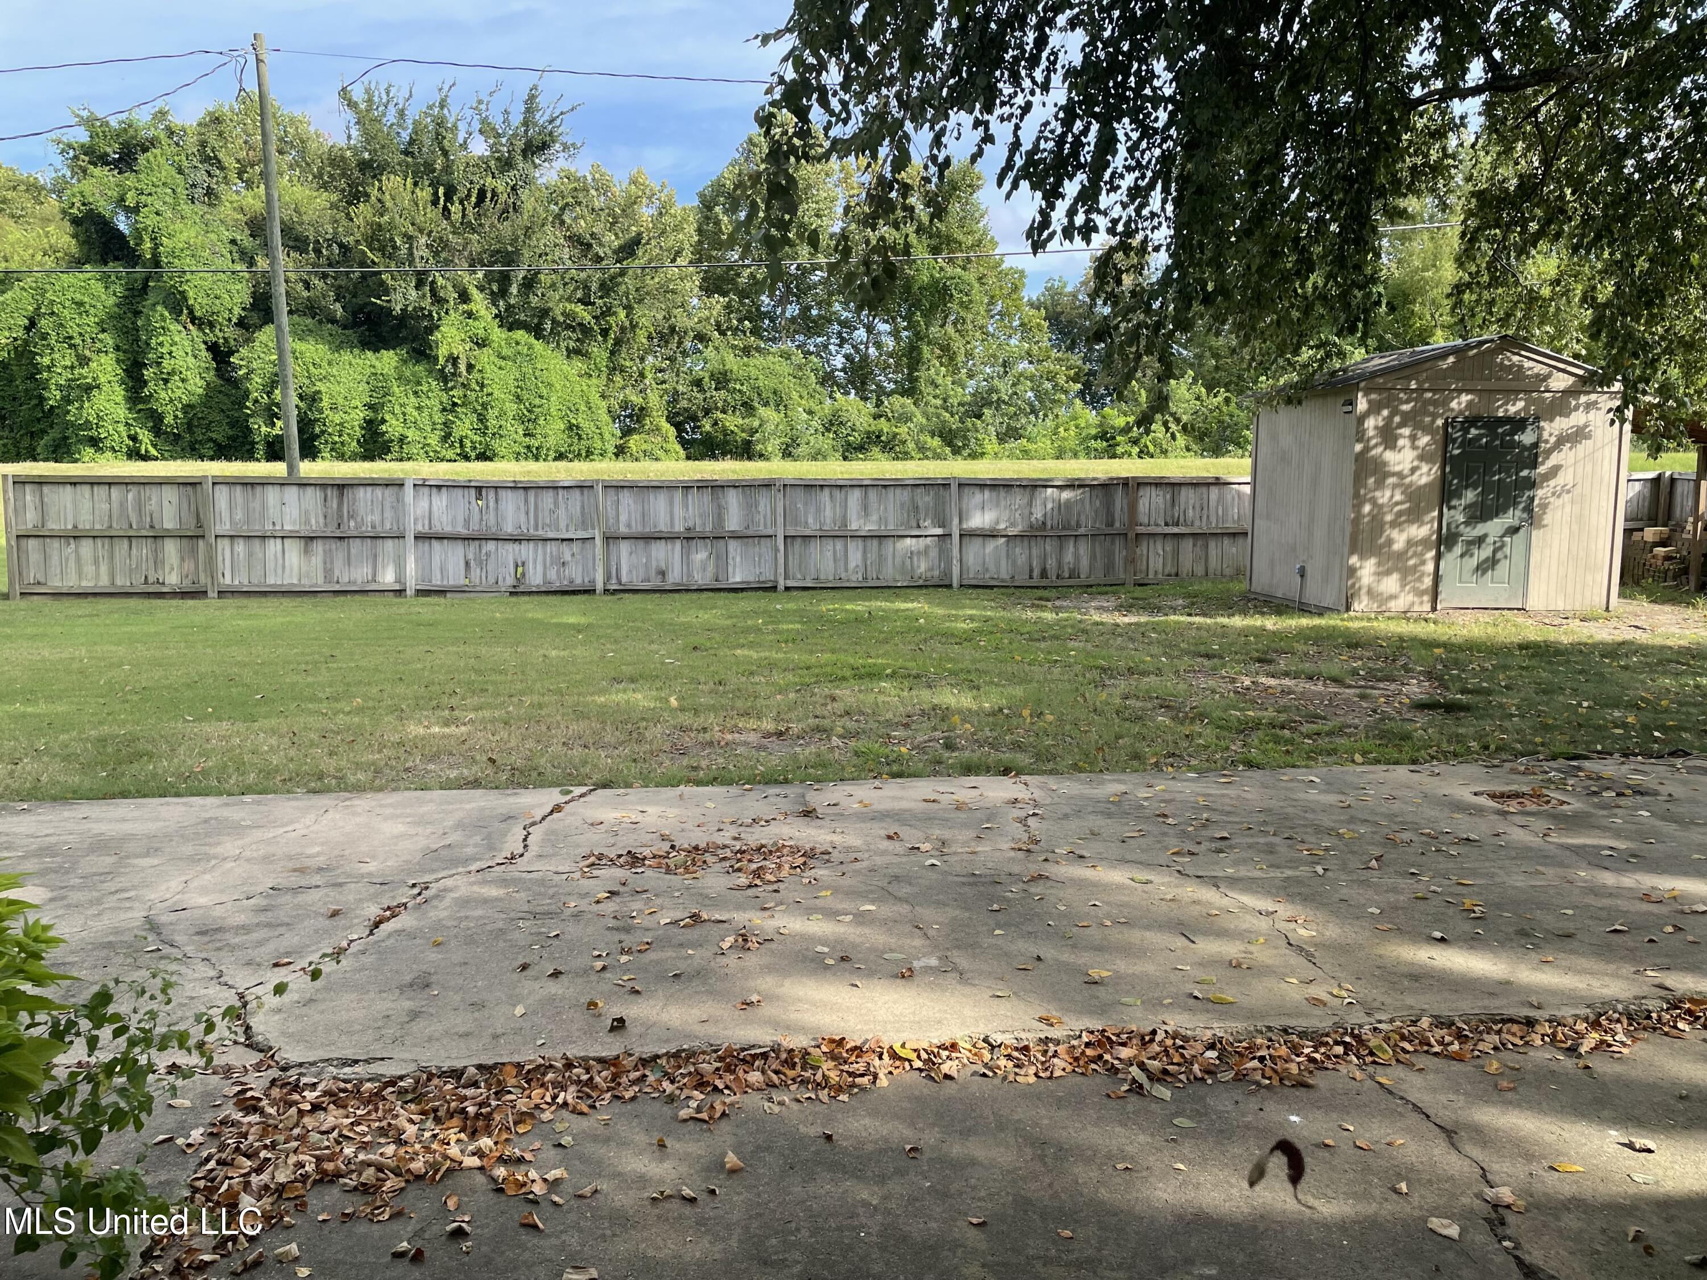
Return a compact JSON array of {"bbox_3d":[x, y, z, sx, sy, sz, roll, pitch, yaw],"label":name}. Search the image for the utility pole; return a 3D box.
[{"bbox_3d":[-8.383,-4.833,18.767,0.210,7.704,0.210,-2,7,0],"label":"utility pole"}]

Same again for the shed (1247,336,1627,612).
[{"bbox_3d":[6.705,-1.898,14.934,3.235,3.002,2.645,0,7,-7],"label":"shed"}]

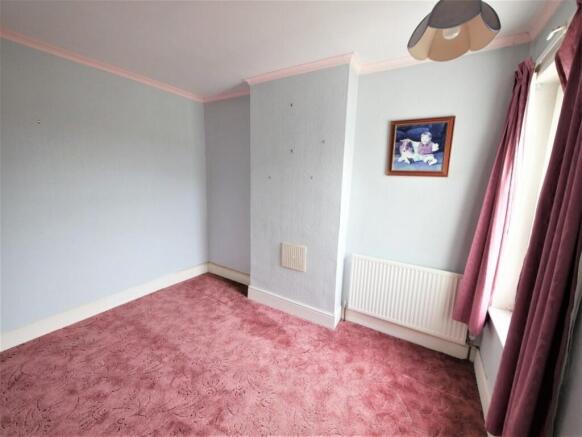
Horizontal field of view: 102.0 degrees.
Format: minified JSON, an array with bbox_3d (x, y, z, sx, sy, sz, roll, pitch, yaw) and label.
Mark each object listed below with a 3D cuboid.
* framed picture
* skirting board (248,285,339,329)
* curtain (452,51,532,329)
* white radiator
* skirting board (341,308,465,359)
[{"bbox_3d":[1.087,-0.601,2.016,0.476,0.470,0.026,8,11,31],"label":"framed picture"},{"bbox_3d":[-0.042,0.994,2.681,1.160,0.158,0.020,8,11,31],"label":"skirting board"},{"bbox_3d":[1.390,-0.098,1.630,0.210,1.810,0.270,8,11,31],"label":"curtain"},{"bbox_3d":[1.049,0.691,2.184,0.996,0.579,0.095,8,11,31],"label":"white radiator"},{"bbox_3d":[1.052,1.091,2.291,1.123,0.147,0.020,8,11,31],"label":"skirting board"}]

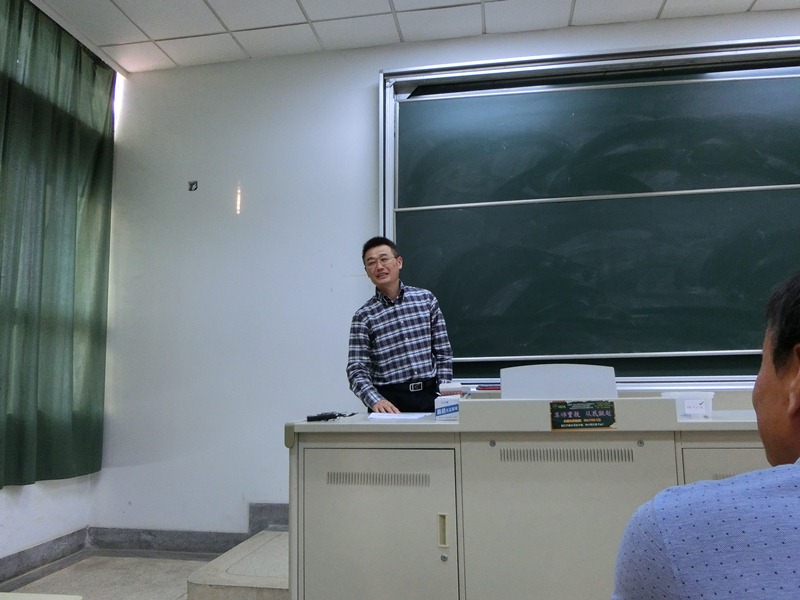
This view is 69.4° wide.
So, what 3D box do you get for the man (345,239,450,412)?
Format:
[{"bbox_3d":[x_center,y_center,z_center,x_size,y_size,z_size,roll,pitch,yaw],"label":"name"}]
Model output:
[{"bbox_3d":[-0.001,0.526,2.829,0.530,1.693,0.500,0,-8,-6],"label":"man"}]

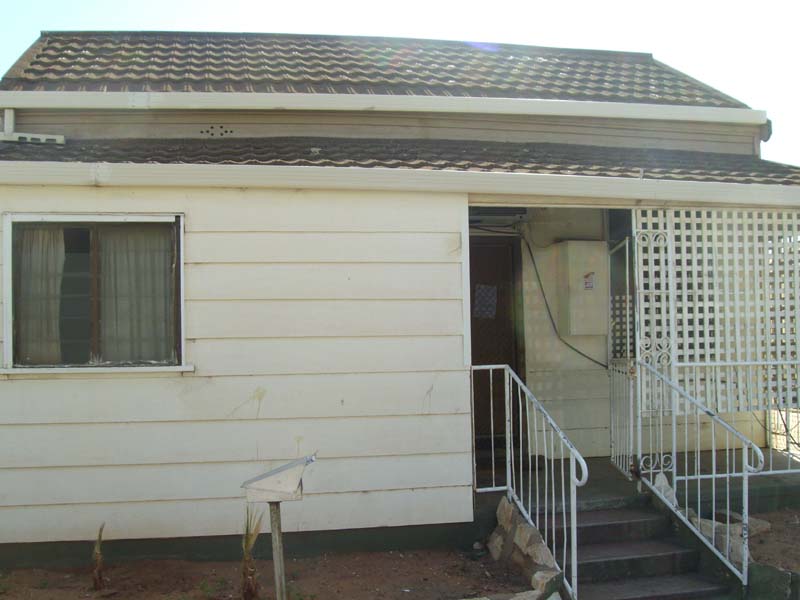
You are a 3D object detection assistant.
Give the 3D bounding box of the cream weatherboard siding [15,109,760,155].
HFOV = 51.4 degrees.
[{"bbox_3d":[0.060,-1.506,7.423,6.724,0.304,0.080,-1,-2,-8],"label":"cream weatherboard siding"}]

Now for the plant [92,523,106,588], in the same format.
[{"bbox_3d":[-1.902,1.623,5.268,0.080,0.416,0.090,-1,-2,-8],"label":"plant"}]

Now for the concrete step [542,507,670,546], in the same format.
[{"bbox_3d":[1.325,1.539,5.645,0.894,0.134,0.333,0,-2,-13],"label":"concrete step"}]

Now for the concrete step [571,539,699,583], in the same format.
[{"bbox_3d":[1.407,1.666,5.317,0.895,0.140,0.337,0,-2,-13],"label":"concrete step"}]

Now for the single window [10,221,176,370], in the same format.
[{"bbox_3d":[-2.074,-0.040,5.722,1.121,1.003,0.080,-1,-2,-8],"label":"single window"}]

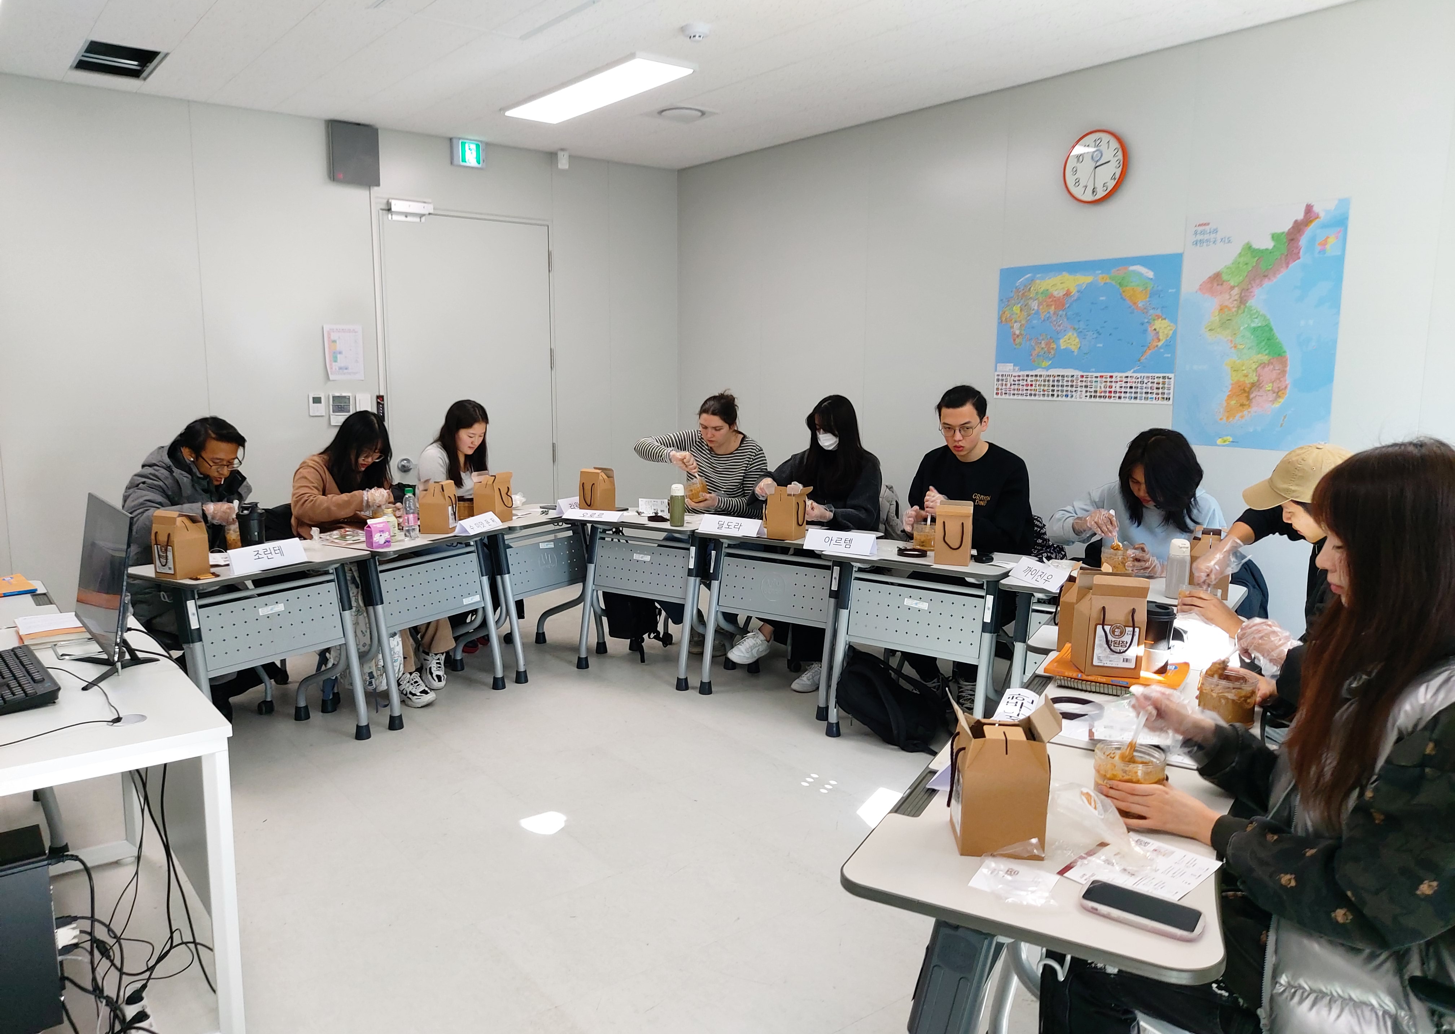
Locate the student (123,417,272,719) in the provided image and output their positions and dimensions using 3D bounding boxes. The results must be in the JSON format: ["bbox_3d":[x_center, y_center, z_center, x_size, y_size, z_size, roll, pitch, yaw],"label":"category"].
[{"bbox_3d":[-2.136,0.223,4.351,0.720,1.250,0.540,4,9,25],"label":"student"}]

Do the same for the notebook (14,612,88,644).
[{"bbox_3d":[-1.866,0.305,2.933,0.180,0.035,0.205,-6,10,-37],"label":"notebook"}]

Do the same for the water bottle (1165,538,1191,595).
[{"bbox_3d":[1.456,0.166,3.385,0.070,0.186,0.070,4,9,23],"label":"water bottle"}]

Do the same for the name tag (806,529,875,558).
[{"bbox_3d":[0.453,0.099,4.176,0.292,0.068,0.080,5,10,30],"label":"name tag"}]

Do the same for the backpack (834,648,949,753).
[{"bbox_3d":[0.649,0.711,4.168,0.210,0.270,0.430,-33,62,-30],"label":"backpack"}]

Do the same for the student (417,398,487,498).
[{"bbox_3d":[-1.295,0.043,5.367,0.650,1.270,0.480,5,10,30],"label":"student"}]

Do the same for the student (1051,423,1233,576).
[{"bbox_3d":[1.556,0.277,3.815,0.600,1.220,0.720,5,9,29],"label":"student"}]

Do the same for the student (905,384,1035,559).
[{"bbox_3d":[1.004,0.136,4.397,0.530,1.340,0.720,4,9,25],"label":"student"}]

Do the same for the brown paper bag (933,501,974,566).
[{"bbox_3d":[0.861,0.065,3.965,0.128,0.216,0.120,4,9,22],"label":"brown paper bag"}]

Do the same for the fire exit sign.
[{"bbox_3d":[-1.449,-2.027,5.879,0.185,0.135,0.040,-6,10,-37],"label":"fire exit sign"}]

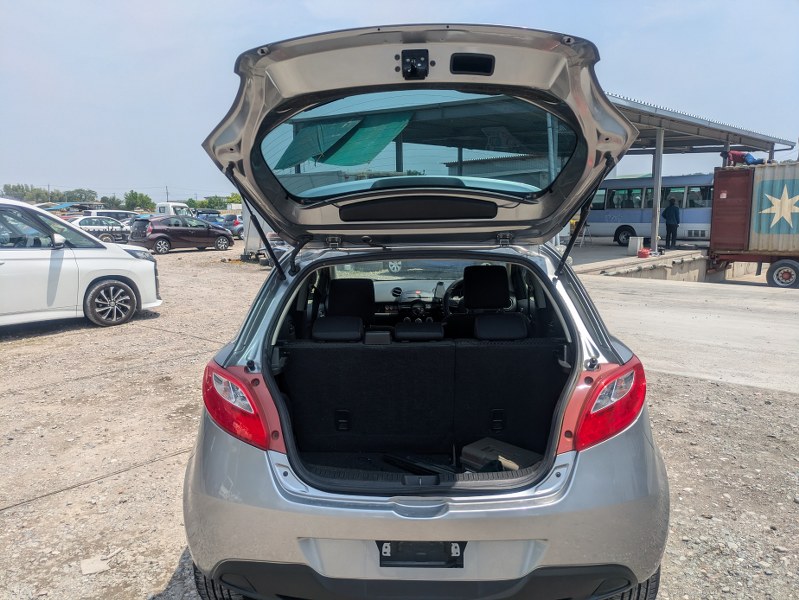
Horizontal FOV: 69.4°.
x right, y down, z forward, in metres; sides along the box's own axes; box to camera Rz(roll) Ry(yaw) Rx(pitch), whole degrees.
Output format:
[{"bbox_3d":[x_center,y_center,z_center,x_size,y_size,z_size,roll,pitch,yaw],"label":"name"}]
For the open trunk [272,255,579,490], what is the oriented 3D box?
[{"bbox_3d":[0.083,0.264,2.065,1.040,0.800,0.700,-1,9,1],"label":"open trunk"}]

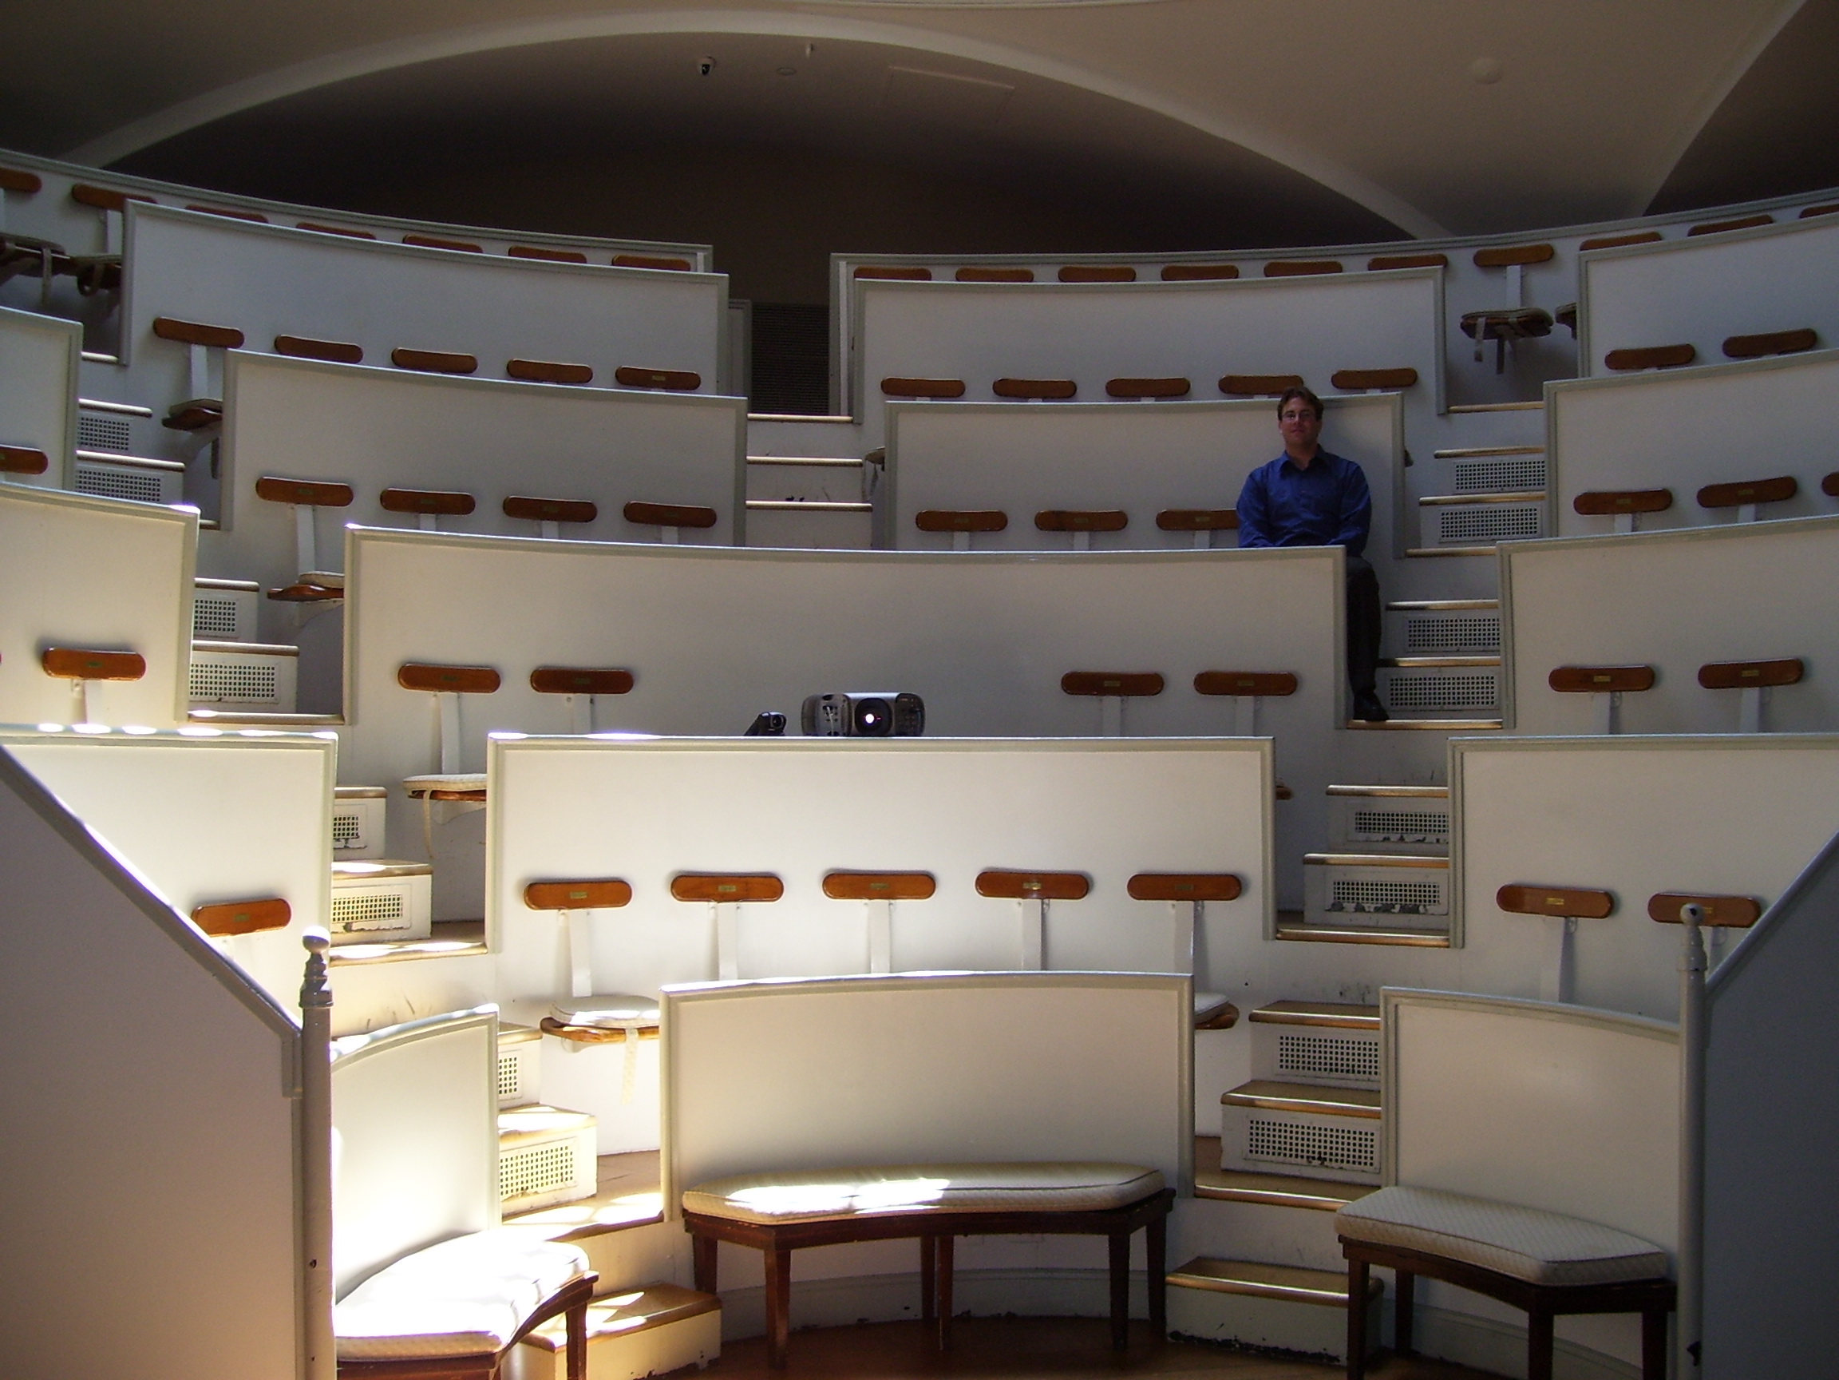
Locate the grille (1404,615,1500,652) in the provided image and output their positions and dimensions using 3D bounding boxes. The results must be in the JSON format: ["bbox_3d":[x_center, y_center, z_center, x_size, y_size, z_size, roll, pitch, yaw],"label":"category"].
[{"bbox_3d":[1.913,-0.202,6.800,0.380,0.130,0.015,-1,-3,25],"label":"grille"}]

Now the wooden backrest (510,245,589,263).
[{"bbox_3d":[-1.759,-2.049,9.058,0.369,0.096,0.045,1,-2,-21],"label":"wooden backrest"}]

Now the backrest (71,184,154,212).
[{"bbox_3d":[-3.395,-2.065,8.080,0.380,0.093,0.042,2,-2,-45],"label":"backrest"}]

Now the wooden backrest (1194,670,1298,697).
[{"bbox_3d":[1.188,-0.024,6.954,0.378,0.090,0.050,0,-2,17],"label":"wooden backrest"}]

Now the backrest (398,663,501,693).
[{"bbox_3d":[-1.580,-0.038,6.433,0.380,0.093,0.042,1,-2,-39],"label":"backrest"}]

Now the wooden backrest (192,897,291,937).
[{"bbox_3d":[-1.798,0.604,5.074,0.042,0.093,0.380,-1,-2,28],"label":"wooden backrest"}]

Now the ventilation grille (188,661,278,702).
[{"bbox_3d":[-2.203,-0.027,6.027,0.020,0.130,0.375,-1,-2,42],"label":"ventilation grille"}]

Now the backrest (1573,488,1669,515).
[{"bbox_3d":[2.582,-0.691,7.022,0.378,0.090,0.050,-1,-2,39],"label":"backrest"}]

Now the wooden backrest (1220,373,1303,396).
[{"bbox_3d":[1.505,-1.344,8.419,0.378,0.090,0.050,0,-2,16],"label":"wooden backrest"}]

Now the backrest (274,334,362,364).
[{"bbox_3d":[-2.275,-1.289,7.242,0.352,0.085,0.038,2,-3,-36],"label":"backrest"}]

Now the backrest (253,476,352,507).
[{"bbox_3d":[-2.157,-0.694,6.716,0.357,0.088,0.055,1,-2,-40],"label":"backrest"}]

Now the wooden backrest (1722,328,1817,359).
[{"bbox_3d":[3.193,-1.300,7.177,0.365,0.090,0.045,-1,-10,43],"label":"wooden backrest"}]

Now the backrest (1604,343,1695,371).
[{"bbox_3d":[2.856,-1.300,7.469,0.365,0.090,0.045,-1,-10,37],"label":"backrest"}]

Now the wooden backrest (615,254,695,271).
[{"bbox_3d":[-1.192,-1.889,8.532,0.352,0.085,0.038,1,-3,-17],"label":"wooden backrest"}]

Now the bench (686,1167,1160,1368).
[{"bbox_3d":[0.062,1.597,5.371,1.434,0.470,0.444,1,-2,-10],"label":"bench"}]

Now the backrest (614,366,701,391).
[{"bbox_3d":[-1.114,-1.334,8.165,0.357,0.088,0.055,1,-1,-18],"label":"backrest"}]

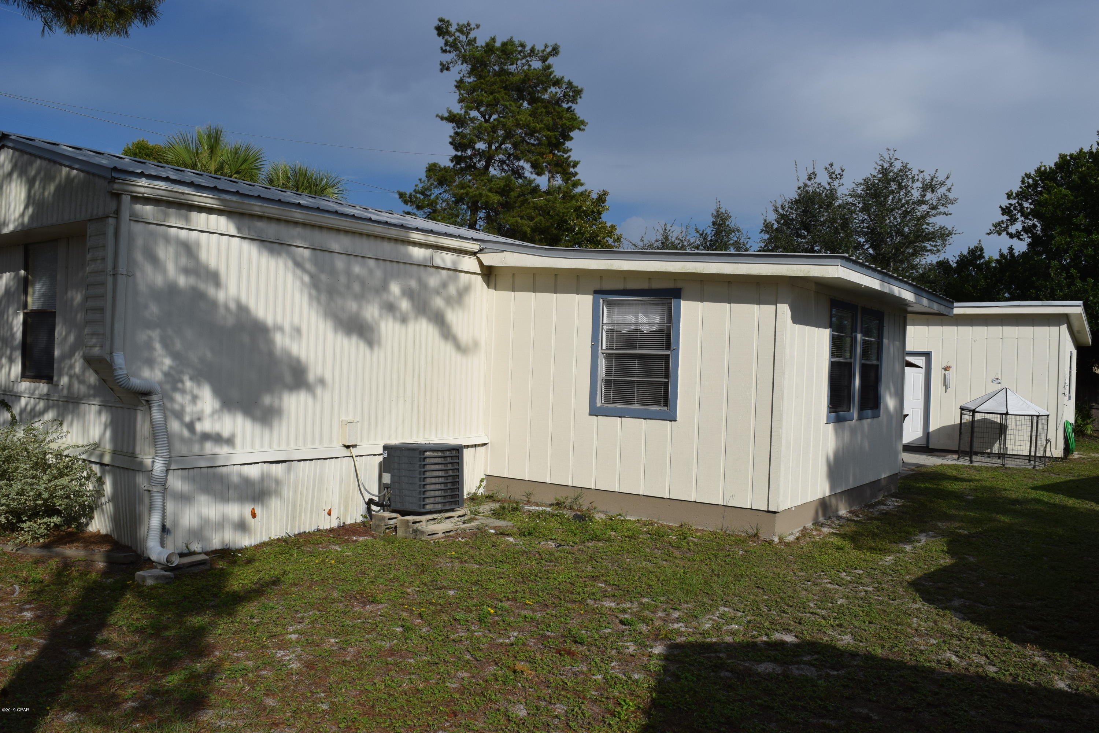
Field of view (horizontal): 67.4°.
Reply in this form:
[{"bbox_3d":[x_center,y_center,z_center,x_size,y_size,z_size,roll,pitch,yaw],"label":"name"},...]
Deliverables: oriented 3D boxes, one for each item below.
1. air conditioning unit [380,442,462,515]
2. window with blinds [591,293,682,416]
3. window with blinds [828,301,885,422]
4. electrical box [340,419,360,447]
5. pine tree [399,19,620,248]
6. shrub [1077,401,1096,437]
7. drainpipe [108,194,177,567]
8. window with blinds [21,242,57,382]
[{"bbox_3d":[-1.262,1.094,8.226,0.580,0.610,0.580,2,0,36],"label":"air conditioning unit"},{"bbox_3d":[0.908,-0.135,8.898,1.090,1.380,0.090,2,0,36],"label":"window with blinds"},{"bbox_3d":[3.709,-0.028,9.937,0.100,1.370,2.200,2,0,36],"label":"window with blinds"},{"bbox_3d":[-2.000,0.668,8.257,0.100,0.250,0.140,2,0,36],"label":"electrical box"},{"bbox_3d":[-1.038,-4.347,24.498,6.500,11.840,6.000,2,0,-3],"label":"pine tree"},{"bbox_3d":[16.733,1.630,25.815,0.850,1.100,0.850,2,0,33],"label":"shrub"},{"bbox_3d":[-3.148,0.130,6.470,0.390,2.880,0.500,2,0,36],"label":"drainpipe"},{"bbox_3d":[-4.894,-0.518,7.907,0.730,1.340,0.080,2,0,36],"label":"window with blinds"}]

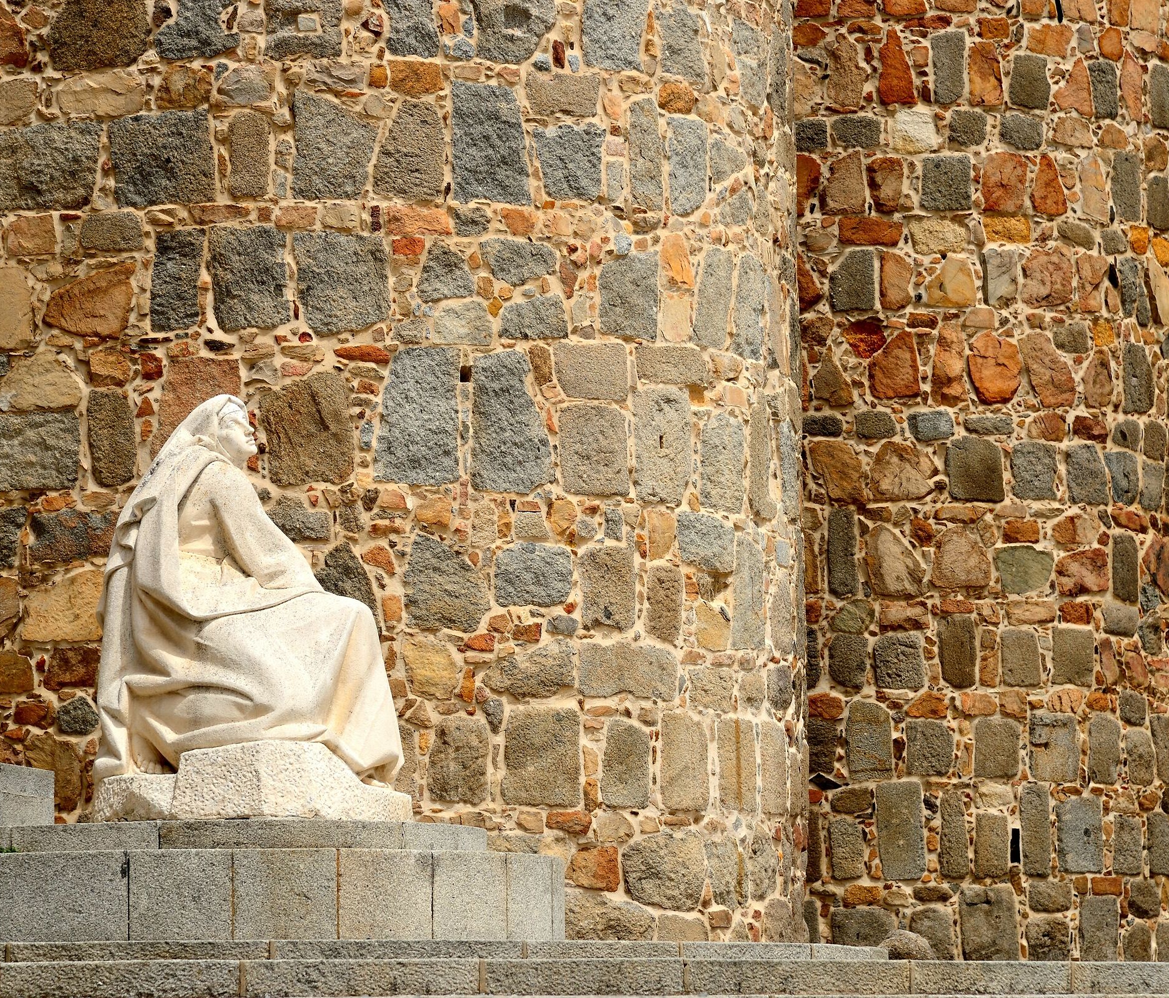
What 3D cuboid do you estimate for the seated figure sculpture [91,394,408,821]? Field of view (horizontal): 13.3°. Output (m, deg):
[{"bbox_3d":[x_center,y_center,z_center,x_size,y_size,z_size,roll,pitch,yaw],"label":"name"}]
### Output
[{"bbox_3d":[-1.887,0.512,28.000,1.600,2.200,1.150,-2,-6,14],"label":"seated figure sculpture"}]

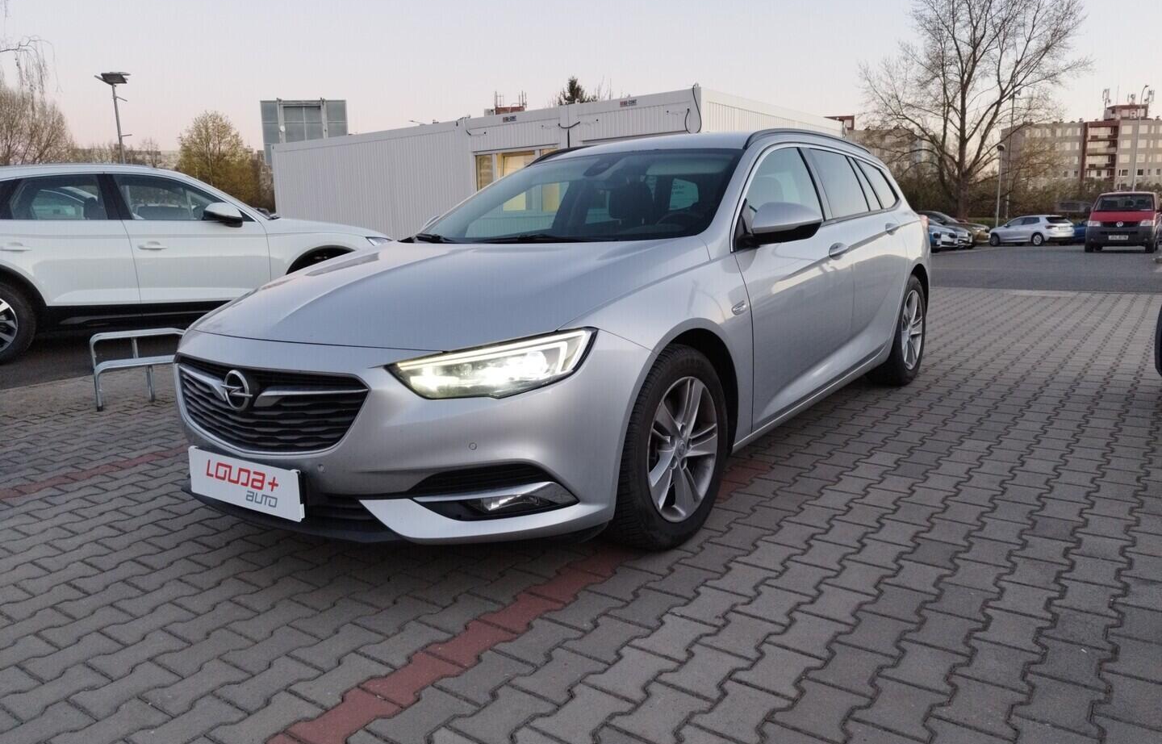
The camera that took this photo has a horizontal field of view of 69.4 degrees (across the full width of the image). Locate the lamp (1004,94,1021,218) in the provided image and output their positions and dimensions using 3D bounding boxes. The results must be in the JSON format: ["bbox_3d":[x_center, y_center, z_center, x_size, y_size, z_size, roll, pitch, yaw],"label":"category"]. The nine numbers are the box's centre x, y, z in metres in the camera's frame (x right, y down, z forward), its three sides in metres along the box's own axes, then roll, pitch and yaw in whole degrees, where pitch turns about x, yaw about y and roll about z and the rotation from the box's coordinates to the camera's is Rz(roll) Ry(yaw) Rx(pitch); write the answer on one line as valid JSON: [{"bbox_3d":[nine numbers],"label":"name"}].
[{"bbox_3d":[29.646,-14.964,58.000,0.900,8.660,0.500,-1,10,0],"label":"lamp"}]

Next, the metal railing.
[{"bbox_3d":[-2.850,-0.022,5.500,0.600,0.340,1.350,-7,12,-26],"label":"metal railing"}]

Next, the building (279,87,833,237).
[{"bbox_3d":[-0.772,-3.742,18.354,10.940,2.800,6.060,6,12,36],"label":"building"}]

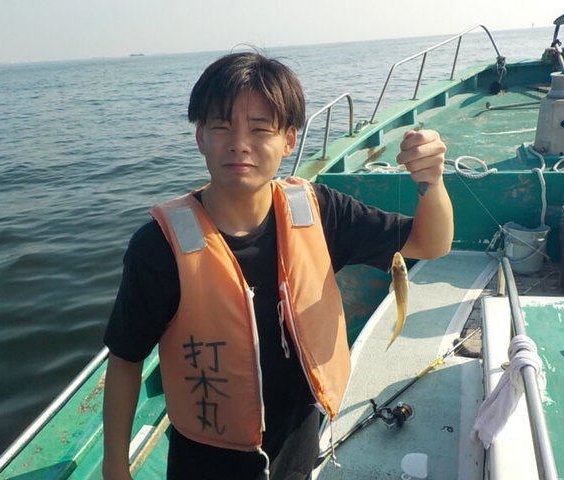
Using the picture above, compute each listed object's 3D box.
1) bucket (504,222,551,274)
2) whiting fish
[{"bbox_3d":[1.290,0.043,2.899,0.243,0.226,0.243,2,20,17],"label":"bucket"},{"bbox_3d":[0.199,0.108,0.955,0.034,0.182,0.036,7,20,12],"label":"whiting fish"}]

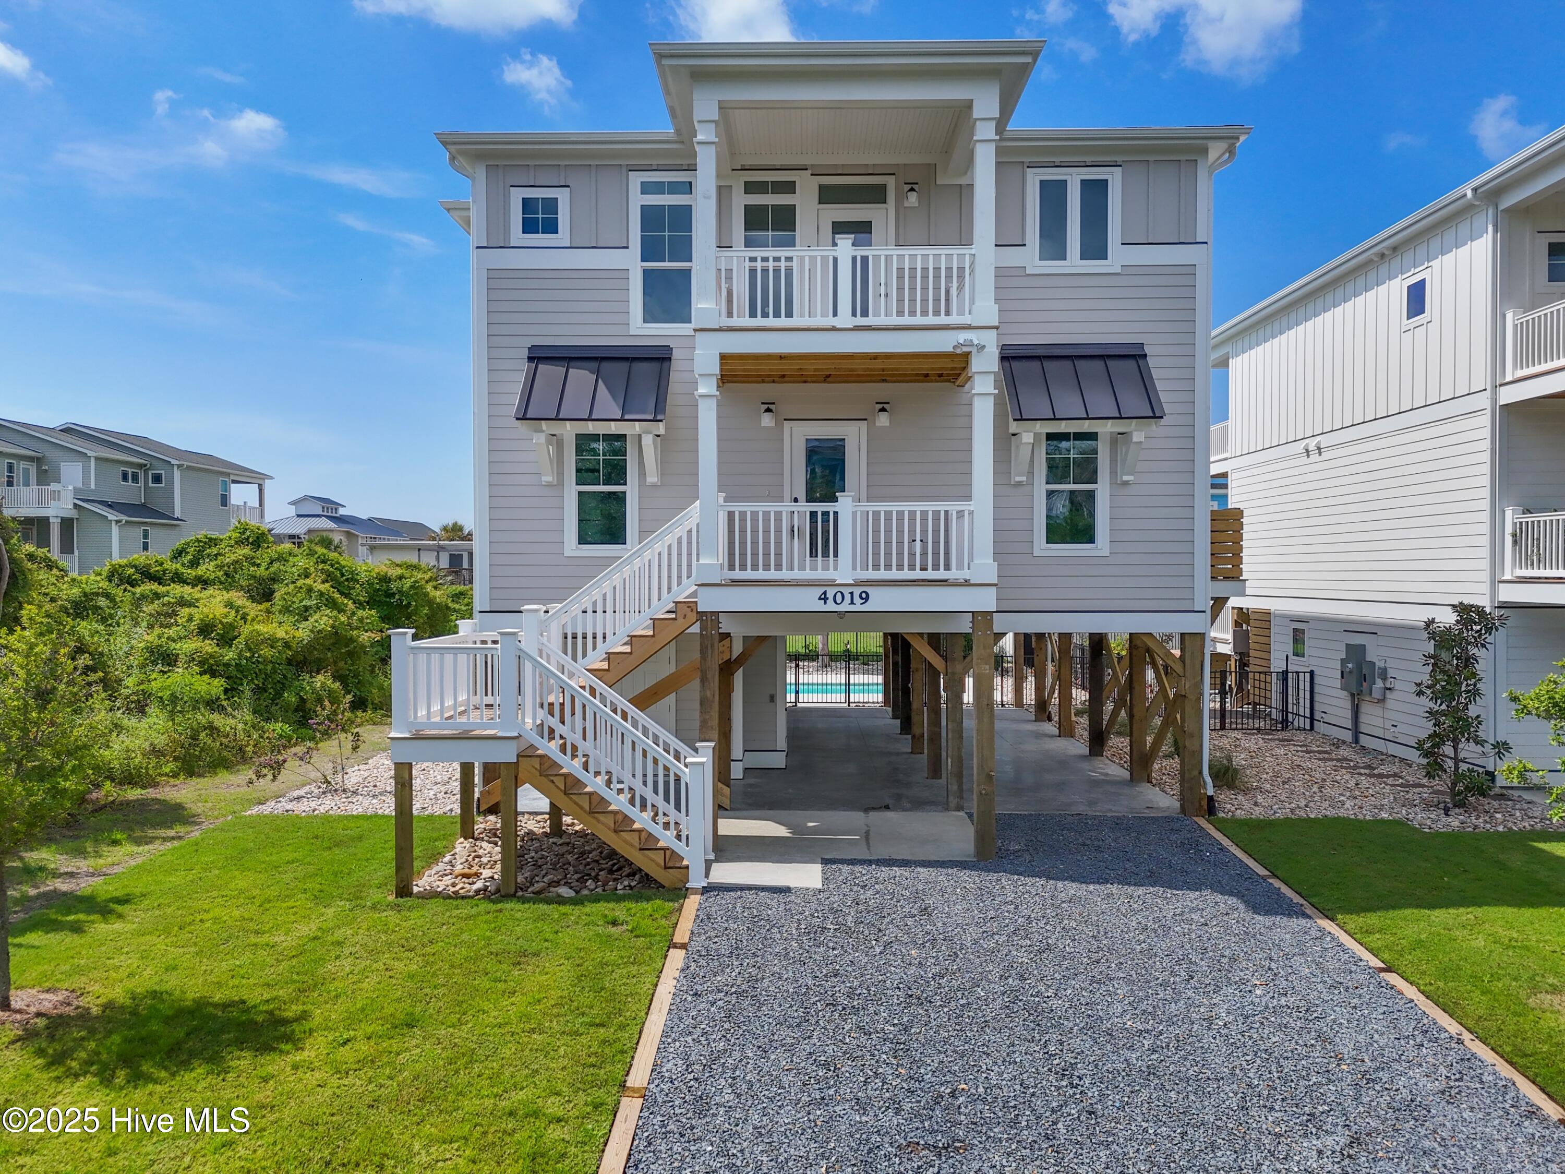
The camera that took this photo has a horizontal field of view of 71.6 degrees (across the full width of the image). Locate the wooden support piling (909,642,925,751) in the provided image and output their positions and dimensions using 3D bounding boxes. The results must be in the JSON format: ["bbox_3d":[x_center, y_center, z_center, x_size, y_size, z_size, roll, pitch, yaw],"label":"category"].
[{"bbox_3d":[2.400,1.720,19.170,0.210,2.450,0.210,0,1,1],"label":"wooden support piling"}]

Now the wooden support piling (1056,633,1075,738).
[{"bbox_3d":[5.540,1.710,21.270,0.210,2.450,0.210,0,1,1],"label":"wooden support piling"}]

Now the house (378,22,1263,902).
[{"bbox_3d":[0.560,-1.930,18.160,11.200,9.900,14.400,0,1,1],"label":"house"}]

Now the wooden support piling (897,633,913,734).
[{"bbox_3d":[2.430,1.680,21.330,0.210,2.450,0.210,0,1,1],"label":"wooden support piling"}]

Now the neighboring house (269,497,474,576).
[{"bbox_3d":[-32.000,-2.500,85.000,16.000,8.500,12.000,0,1,1],"label":"neighboring house"}]

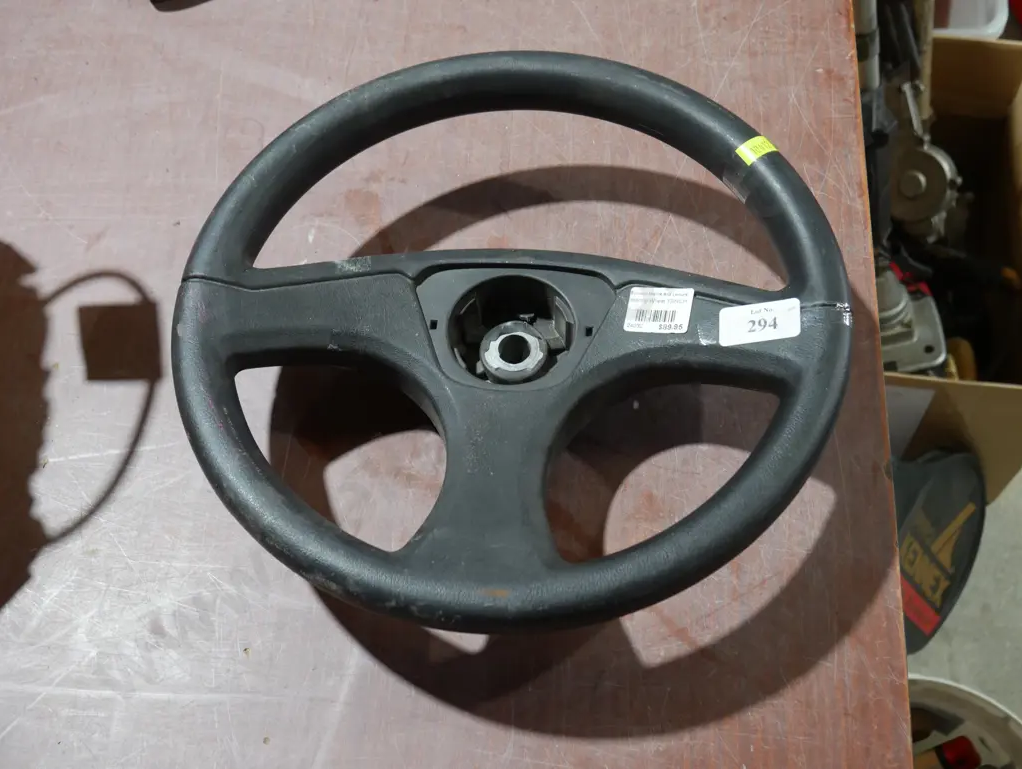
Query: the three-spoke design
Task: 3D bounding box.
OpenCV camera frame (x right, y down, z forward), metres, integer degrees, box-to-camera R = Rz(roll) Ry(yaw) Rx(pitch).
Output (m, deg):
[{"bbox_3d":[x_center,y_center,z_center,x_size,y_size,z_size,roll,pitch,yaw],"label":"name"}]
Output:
[{"bbox_3d":[0.001,-0.025,0.653,0.355,0.098,0.355,3,60,5],"label":"three-spoke design"}]

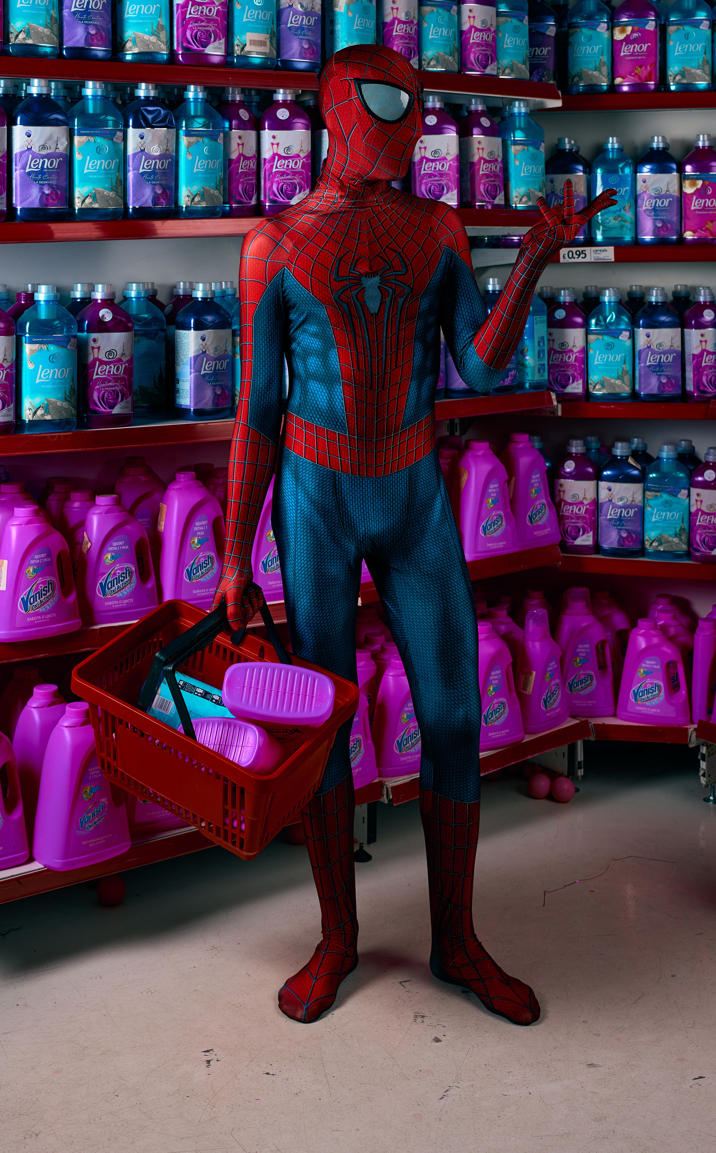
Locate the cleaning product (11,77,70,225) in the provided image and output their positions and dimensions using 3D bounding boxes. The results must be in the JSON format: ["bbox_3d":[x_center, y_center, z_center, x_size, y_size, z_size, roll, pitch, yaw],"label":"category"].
[{"bbox_3d":[-0.681,-0.913,2.400,0.116,0.288,0.086,-4,10,-23],"label":"cleaning product"}]

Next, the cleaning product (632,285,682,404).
[{"bbox_3d":[0.804,-0.626,3.000,0.120,0.298,0.086,1,14,5],"label":"cleaning product"}]

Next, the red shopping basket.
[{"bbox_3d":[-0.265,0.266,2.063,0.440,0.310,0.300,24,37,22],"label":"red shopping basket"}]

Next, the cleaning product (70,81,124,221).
[{"bbox_3d":[-0.575,-0.940,2.470,0.120,0.298,0.086,-7,15,-26],"label":"cleaning product"}]

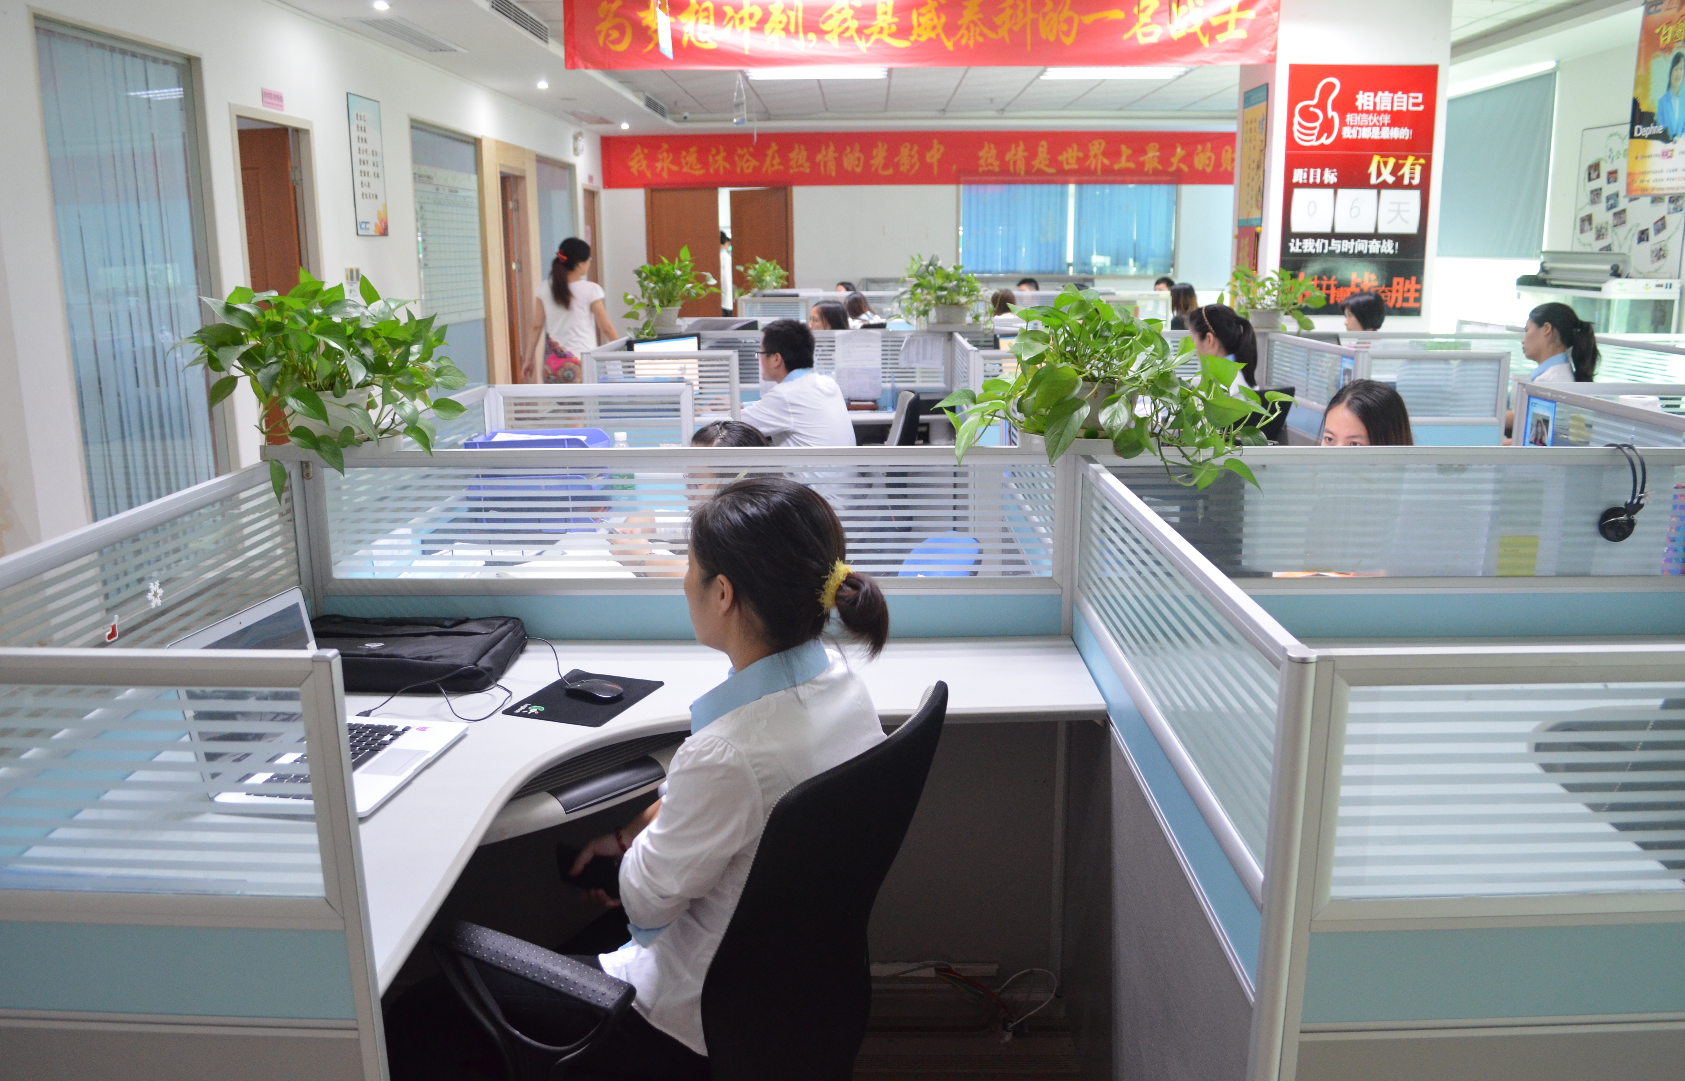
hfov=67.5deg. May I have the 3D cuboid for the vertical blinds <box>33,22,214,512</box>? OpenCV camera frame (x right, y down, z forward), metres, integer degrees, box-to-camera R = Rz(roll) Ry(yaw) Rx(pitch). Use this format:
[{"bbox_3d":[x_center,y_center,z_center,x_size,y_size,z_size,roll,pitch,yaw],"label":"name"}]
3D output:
[{"bbox_3d":[-2.617,-0.797,4.820,0.080,2.020,1.000,0,13,1],"label":"vertical blinds"}]

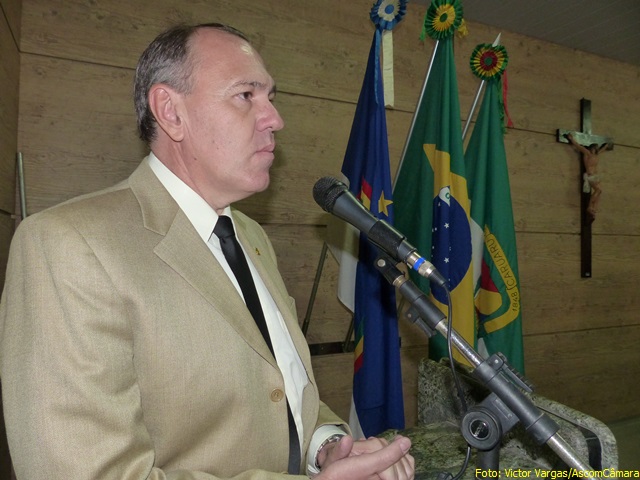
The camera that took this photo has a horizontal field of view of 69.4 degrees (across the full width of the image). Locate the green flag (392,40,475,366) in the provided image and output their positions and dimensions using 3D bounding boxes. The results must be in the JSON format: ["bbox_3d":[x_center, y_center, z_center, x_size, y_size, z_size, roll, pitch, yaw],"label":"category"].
[{"bbox_3d":[0.537,-0.056,2.150,0.370,1.830,0.240,0,-2,-5],"label":"green flag"}]

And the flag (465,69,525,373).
[{"bbox_3d":[0.845,0.030,2.280,0.340,1.760,0.220,0,-2,-5],"label":"flag"}]

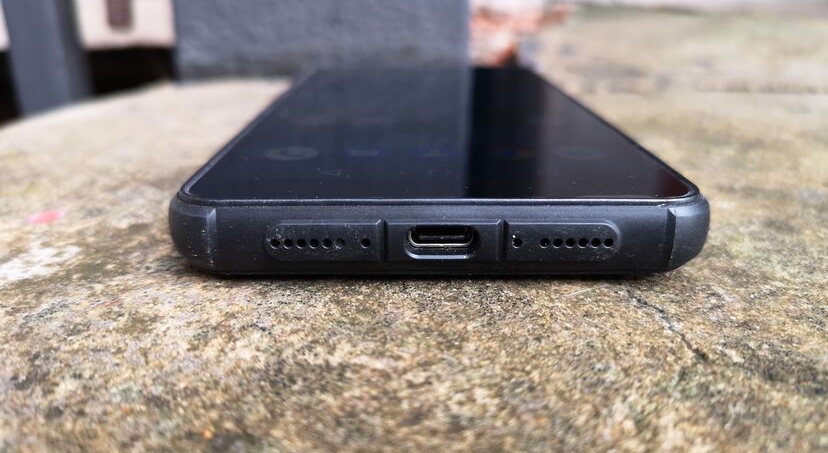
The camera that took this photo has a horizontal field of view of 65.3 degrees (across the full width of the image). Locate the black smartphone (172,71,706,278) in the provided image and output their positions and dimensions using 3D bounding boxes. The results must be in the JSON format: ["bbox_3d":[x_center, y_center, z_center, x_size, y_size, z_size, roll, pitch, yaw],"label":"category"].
[{"bbox_3d":[0.003,-0.025,0.159,0.077,0.011,0.158,0,20,0],"label":"black smartphone"}]

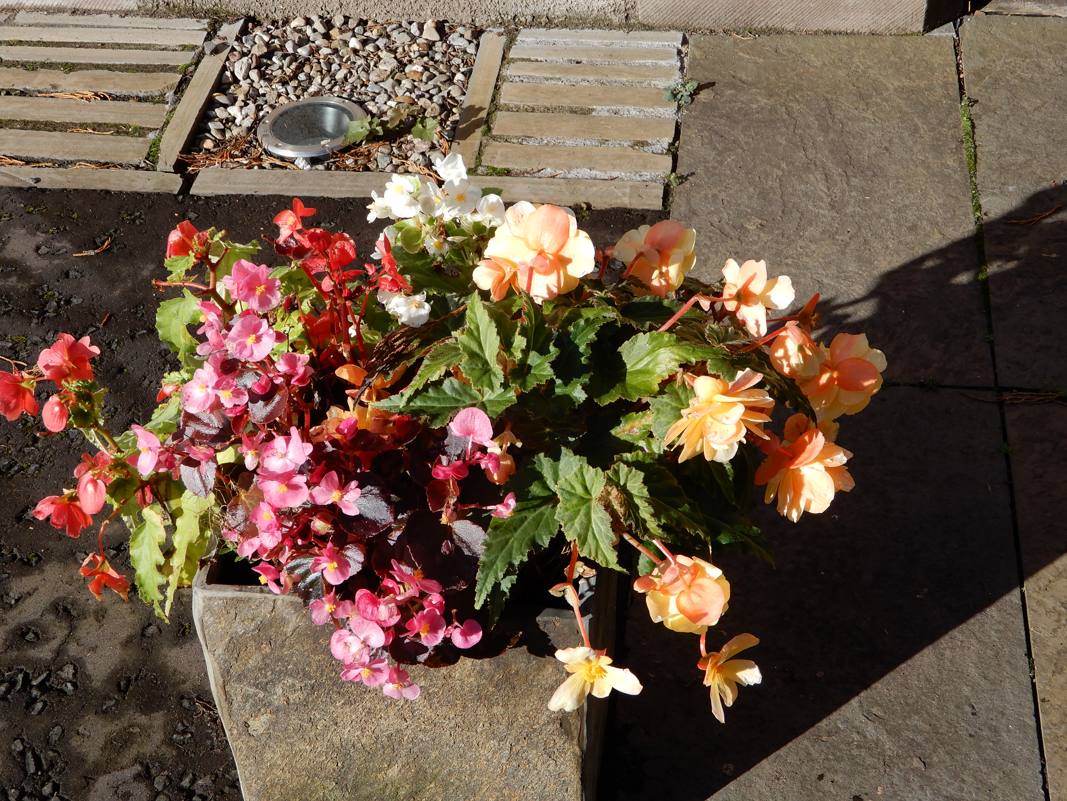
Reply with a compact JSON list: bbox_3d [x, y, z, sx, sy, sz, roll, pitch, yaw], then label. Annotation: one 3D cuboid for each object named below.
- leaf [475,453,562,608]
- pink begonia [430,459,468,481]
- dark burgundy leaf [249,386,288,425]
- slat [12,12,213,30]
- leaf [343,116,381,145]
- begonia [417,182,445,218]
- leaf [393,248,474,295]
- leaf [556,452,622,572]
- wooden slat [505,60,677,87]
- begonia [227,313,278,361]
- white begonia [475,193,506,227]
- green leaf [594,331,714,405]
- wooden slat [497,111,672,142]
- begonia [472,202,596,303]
[{"bbox_3d":[-0.012,0.103,1.212,0.070,0.038,0.125,18,68,18],"label":"leaf"},{"bbox_3d":[-0.064,0.053,1.185,0.028,0.022,0.024,0,34,0],"label":"pink begonia"},{"bbox_3d":[-0.217,0.004,1.261,0.032,0.013,0.034,13,63,17],"label":"dark burgundy leaf"},{"bbox_3d":[-0.706,-0.621,2.581,0.336,0.030,0.035,4,46,7],"label":"slat"},{"bbox_3d":[-0.277,-0.436,2.490,0.060,0.032,0.050,-10,46,-4],"label":"leaf"},{"bbox_3d":[-0.091,-0.178,1.369,0.022,0.030,0.026,11,45,32],"label":"begonia"},{"bbox_3d":[-0.097,-0.124,1.480,0.085,0.035,0.065,-9,46,-3],"label":"leaf"},{"bbox_3d":[0.045,0.090,1.207,0.054,0.025,0.094,-21,90,8],"label":"leaf"},{"bbox_3d":[0.102,-0.543,2.612,0.285,0.035,0.041,4,46,6],"label":"wooden slat"},{"bbox_3d":[-0.223,-0.050,1.219,0.038,0.021,0.037,0,83,-6],"label":"begonia"},{"bbox_3d":[-0.038,-0.168,1.369,0.028,0.030,0.021,3,31,7],"label":"white begonia"},{"bbox_3d":[0.103,-0.027,1.288,0.106,0.032,0.071,9,74,9],"label":"green leaf"},{"bbox_3d":[0.084,-0.429,2.501,0.290,0.035,0.059,4,46,6],"label":"wooden slat"},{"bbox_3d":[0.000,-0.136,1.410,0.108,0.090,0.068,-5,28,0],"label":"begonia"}]

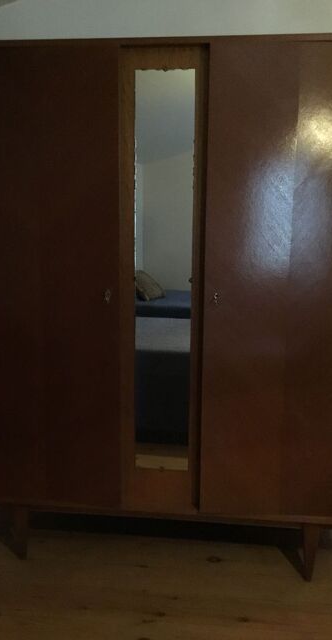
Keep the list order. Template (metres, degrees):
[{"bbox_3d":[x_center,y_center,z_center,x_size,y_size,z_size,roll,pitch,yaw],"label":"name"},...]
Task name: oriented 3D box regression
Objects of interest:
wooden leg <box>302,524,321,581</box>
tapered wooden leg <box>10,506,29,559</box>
[{"bbox_3d":[0.521,0.825,2.080,0.051,0.223,0.051,2,10,6],"label":"wooden leg"},{"bbox_3d":[-0.549,0.796,2.184,0.051,0.223,0.051,2,10,6],"label":"tapered wooden leg"}]

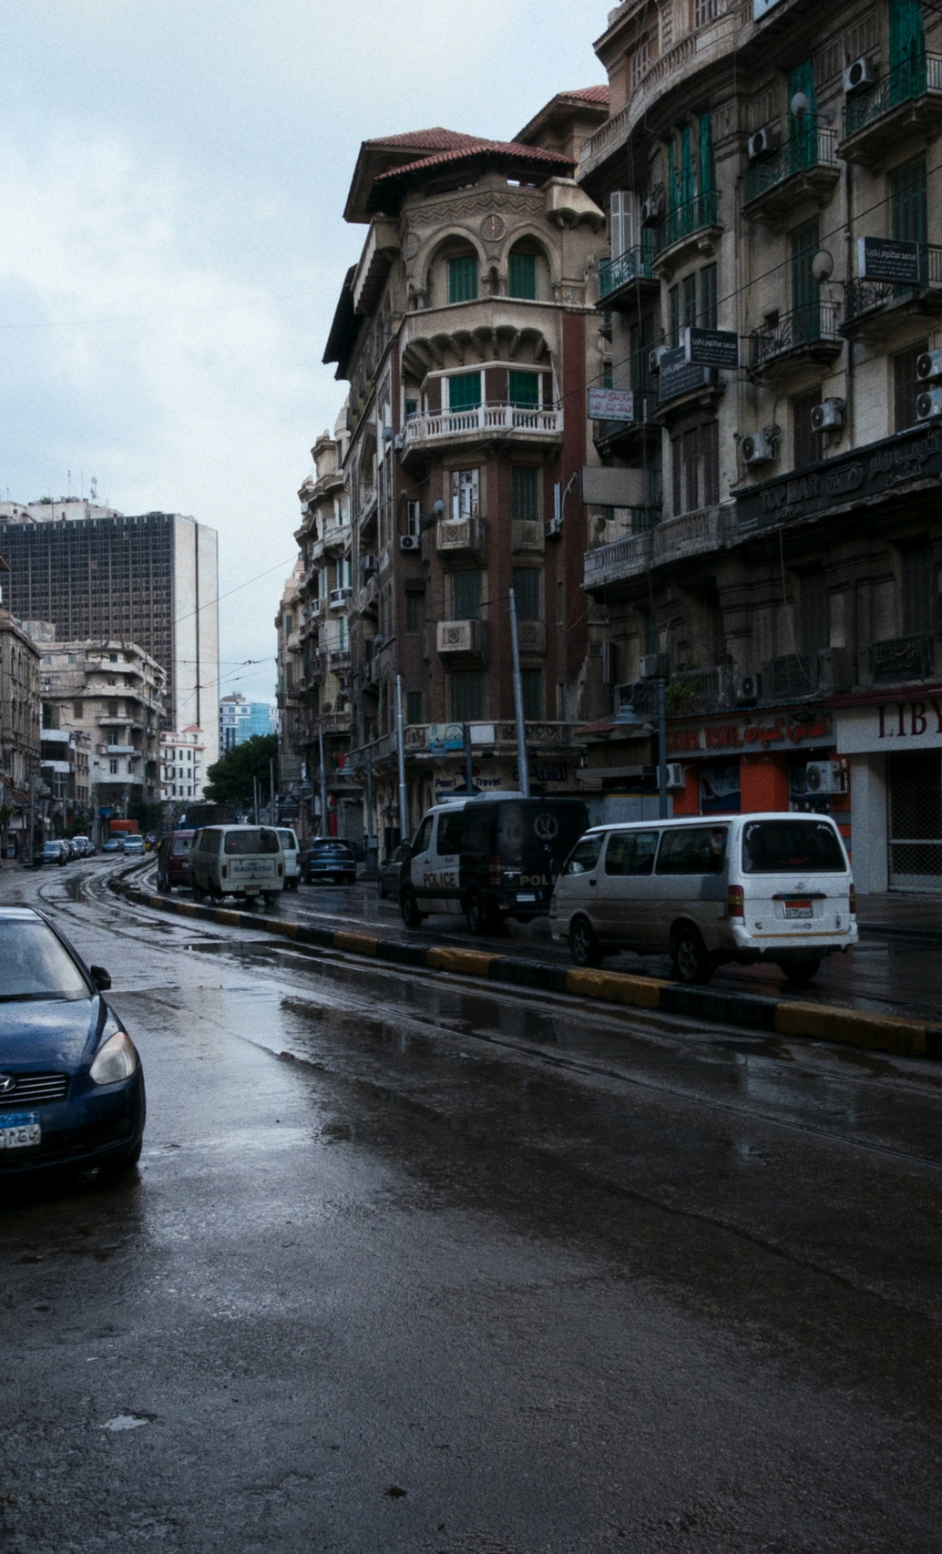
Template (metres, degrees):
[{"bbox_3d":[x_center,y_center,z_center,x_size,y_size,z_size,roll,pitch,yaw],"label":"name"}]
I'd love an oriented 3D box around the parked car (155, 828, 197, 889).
[{"bbox_3d":[-9.015,2.566,49.149,1.550,1.850,3.750,0,-2,-20],"label":"parked car"}]

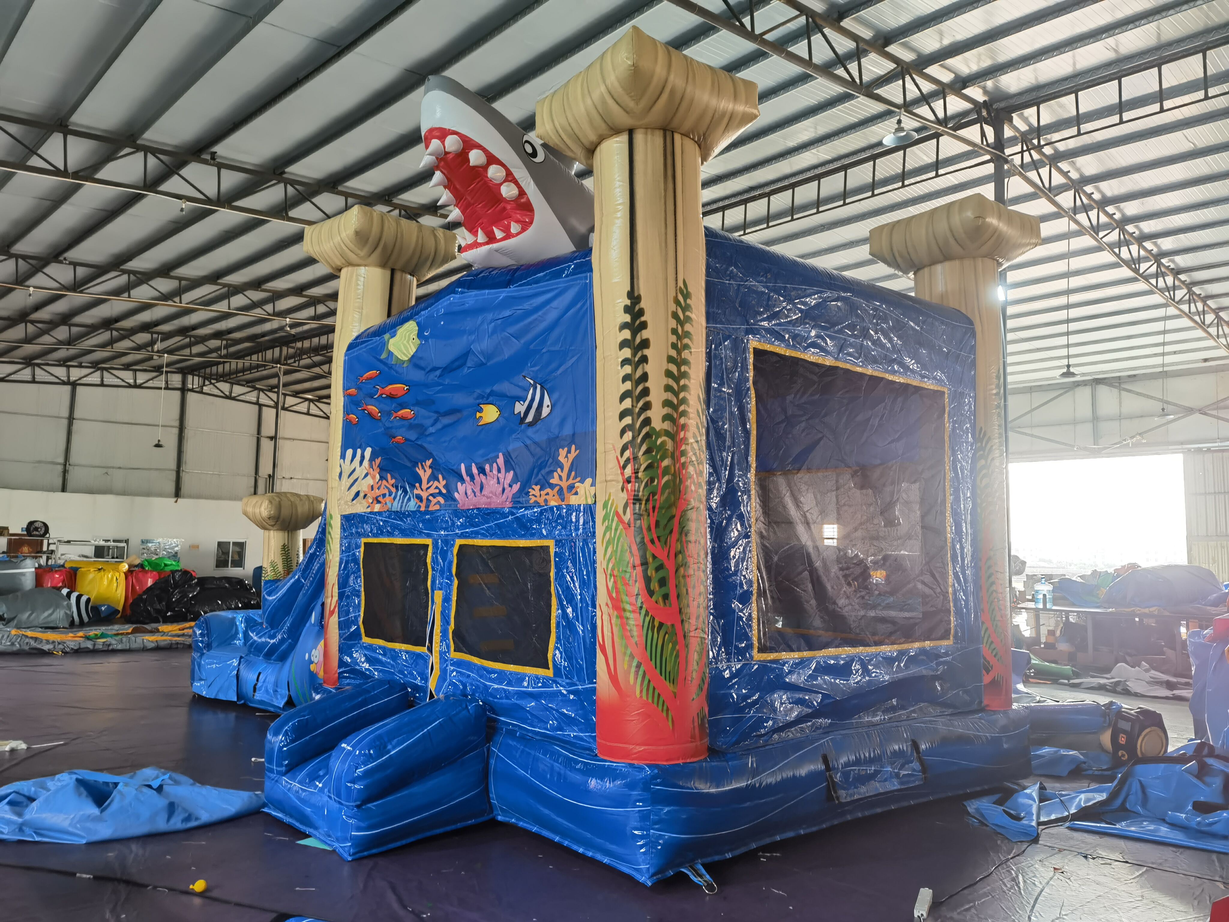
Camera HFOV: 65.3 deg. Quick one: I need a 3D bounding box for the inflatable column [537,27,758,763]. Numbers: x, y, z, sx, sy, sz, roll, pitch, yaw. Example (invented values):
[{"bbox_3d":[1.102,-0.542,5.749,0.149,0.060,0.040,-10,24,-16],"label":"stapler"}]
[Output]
[{"bbox_3d":[0.196,-0.290,5.357,0.923,3.735,0.923,5,-8,-41],"label":"inflatable column"}]

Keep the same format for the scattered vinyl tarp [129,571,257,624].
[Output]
[{"bbox_3d":[-10.059,3.276,23.083,3.100,1.250,1.700,4,-7,-30],"label":"scattered vinyl tarp"}]

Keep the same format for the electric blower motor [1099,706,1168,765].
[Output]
[{"bbox_3d":[3.945,2.111,7.272,0.310,0.440,0.400,1,-6,-6],"label":"electric blower motor"}]

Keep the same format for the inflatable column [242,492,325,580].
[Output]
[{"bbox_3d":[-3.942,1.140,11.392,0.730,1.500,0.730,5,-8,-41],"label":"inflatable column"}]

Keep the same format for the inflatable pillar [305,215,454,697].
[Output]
[{"bbox_3d":[-1.979,-0.038,7.847,0.923,3.735,0.923,5,-8,-41],"label":"inflatable pillar"}]

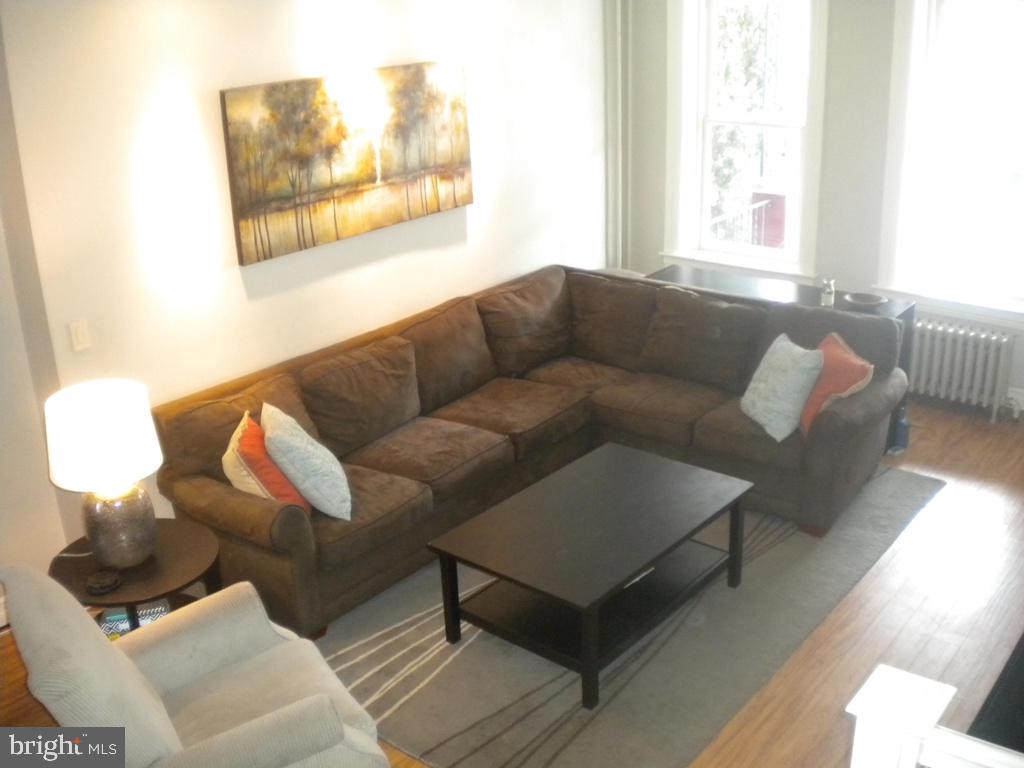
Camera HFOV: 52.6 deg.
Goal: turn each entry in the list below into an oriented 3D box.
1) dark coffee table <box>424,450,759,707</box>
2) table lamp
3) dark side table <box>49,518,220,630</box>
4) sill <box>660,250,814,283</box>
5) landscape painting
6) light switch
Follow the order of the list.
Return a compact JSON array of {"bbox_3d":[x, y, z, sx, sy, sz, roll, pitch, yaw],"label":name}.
[{"bbox_3d":[0.358,0.730,4.241,0.750,0.455,1.165,16,27,39],"label":"dark coffee table"},{"bbox_3d":[-1.353,0.330,3.504,0.390,0.620,0.390,14,26,37],"label":"table lamp"},{"bbox_3d":[-1.312,0.888,3.739,0.600,0.600,0.600,14,26,37],"label":"dark side table"},{"bbox_3d":[1.488,-0.780,6.782,1.100,0.042,0.140,14,26,37],"label":"sill"},{"bbox_3d":[-0.723,-1.105,4.969,0.042,0.739,1.517,14,26,37],"label":"landscape painting"},{"bbox_3d":[-1.666,-0.185,4.017,0.014,0.119,0.073,14,26,37],"label":"light switch"}]

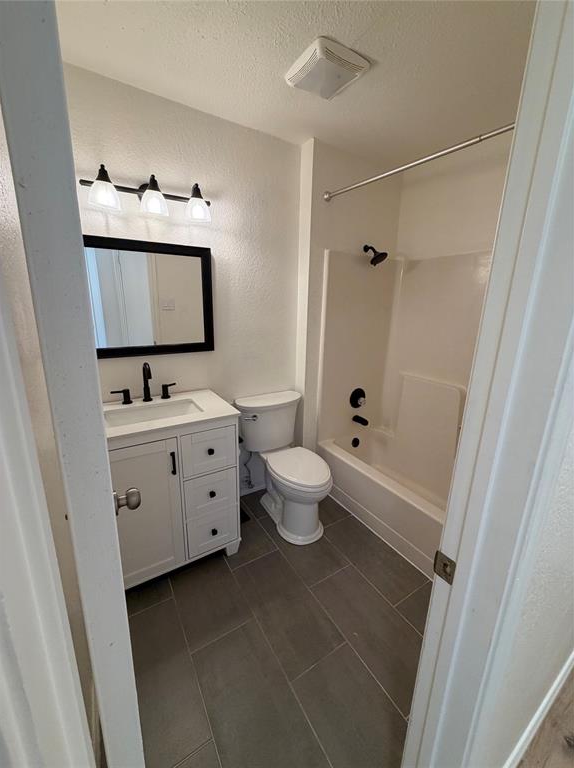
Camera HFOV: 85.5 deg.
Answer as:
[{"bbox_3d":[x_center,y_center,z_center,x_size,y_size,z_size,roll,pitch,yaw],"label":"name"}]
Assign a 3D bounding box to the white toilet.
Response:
[{"bbox_3d":[0.020,0.543,2.071,0.475,0.780,0.700,-8,17,-30],"label":"white toilet"}]

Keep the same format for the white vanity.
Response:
[{"bbox_3d":[-0.709,0.562,1.744,0.765,0.880,0.536,-8,17,-30],"label":"white vanity"}]

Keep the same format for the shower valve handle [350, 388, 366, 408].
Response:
[{"bbox_3d":[0.601,0.126,2.541,0.165,0.168,0.075,-8,17,-30],"label":"shower valve handle"}]

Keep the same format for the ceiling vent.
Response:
[{"bbox_3d":[0.177,-1.367,1.376,0.260,0.040,0.255,-8,17,-30],"label":"ceiling vent"}]

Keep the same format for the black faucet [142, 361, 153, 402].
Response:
[{"bbox_3d":[-0.764,-0.002,1.703,0.052,0.232,0.160,-8,17,-30],"label":"black faucet"}]

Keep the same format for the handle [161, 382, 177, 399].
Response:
[{"bbox_3d":[-0.694,0.042,1.831,0.092,0.083,0.052,-8,17,-30],"label":"handle"}]

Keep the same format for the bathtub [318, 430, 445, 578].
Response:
[{"bbox_3d":[0.945,0.770,2.068,0.755,0.372,1.510,-8,17,-30],"label":"bathtub"}]

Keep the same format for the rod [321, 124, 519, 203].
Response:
[{"bbox_3d":[0.670,-1.038,1.406,0.052,0.052,1.520,-8,18,-32],"label":"rod"}]

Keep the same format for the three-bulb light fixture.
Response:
[{"bbox_3d":[-0.680,-0.950,1.578,0.612,0.195,0.170,-8,17,-30],"label":"three-bulb light fixture"}]

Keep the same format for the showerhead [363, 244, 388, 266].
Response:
[{"bbox_3d":[0.635,-0.926,2.220,0.122,0.155,0.180,-8,17,-30],"label":"showerhead"}]

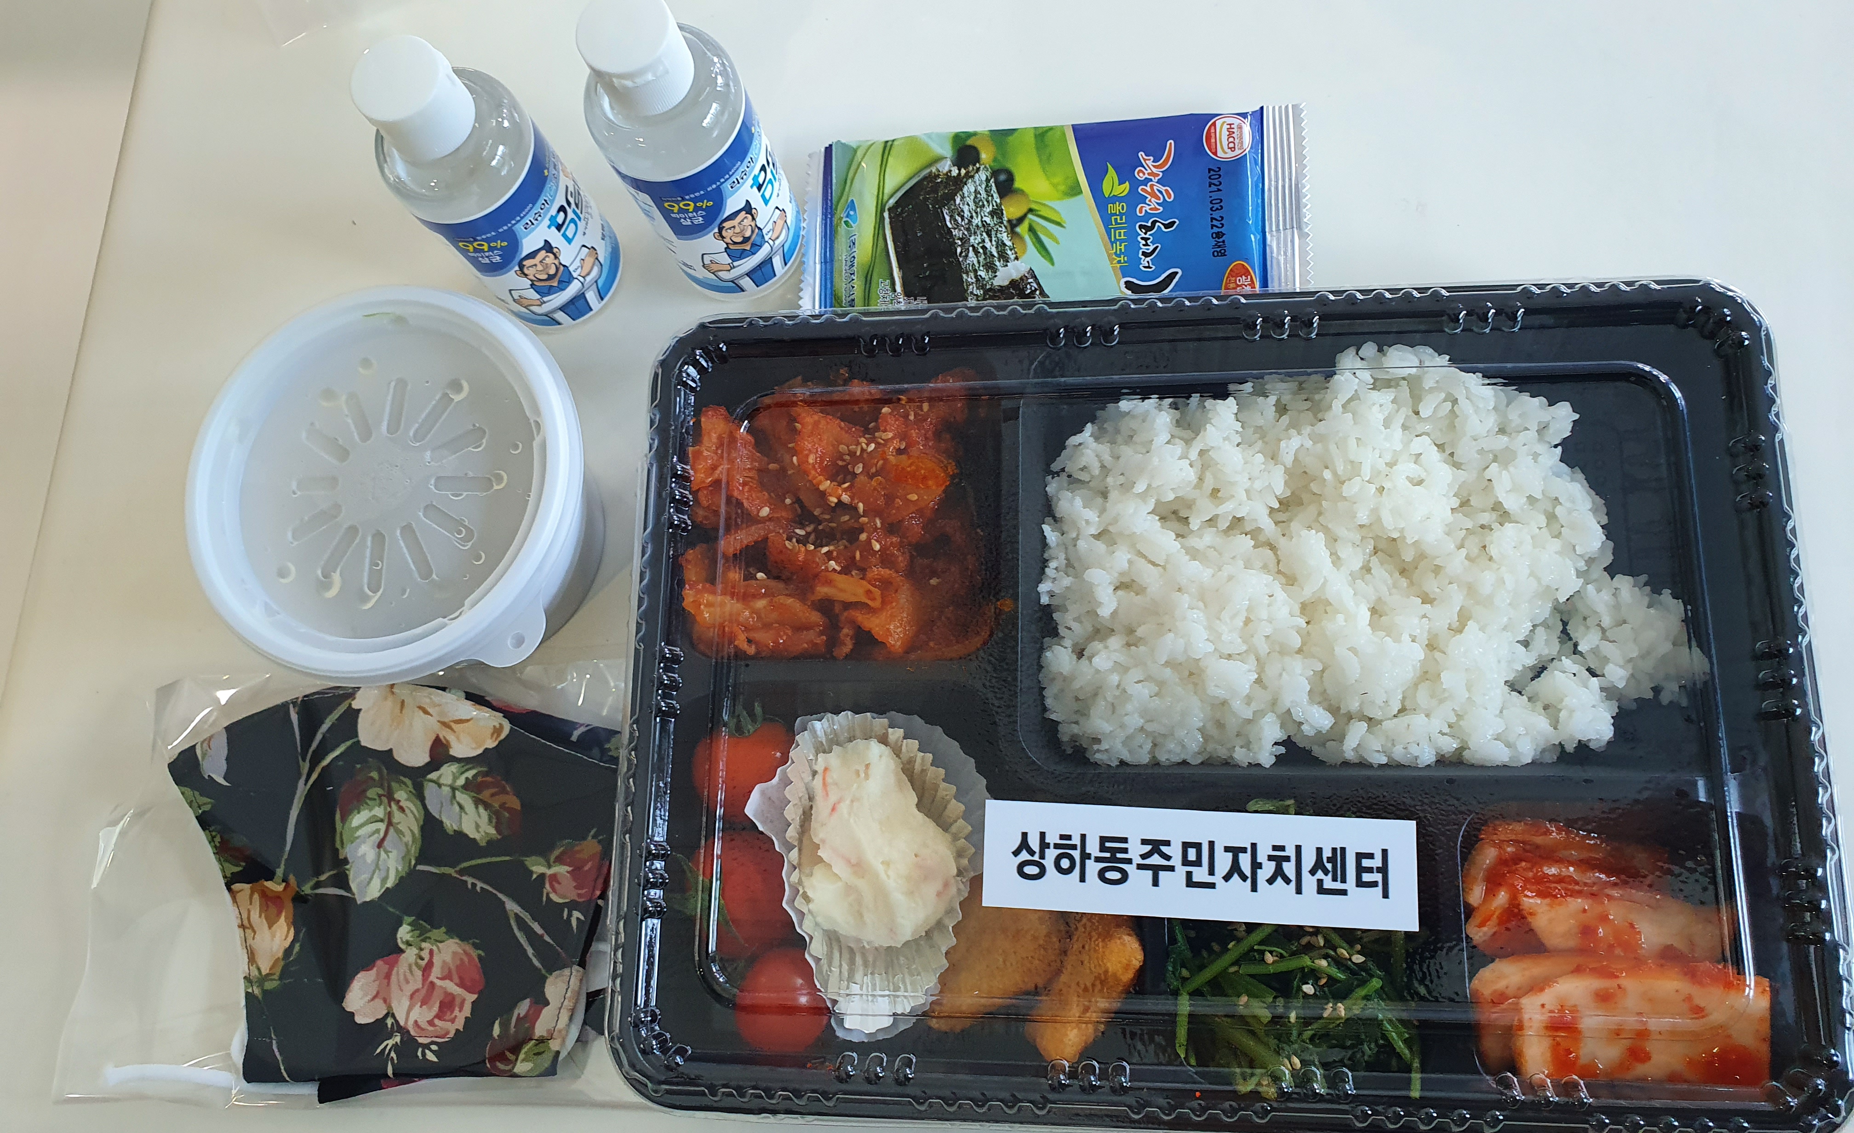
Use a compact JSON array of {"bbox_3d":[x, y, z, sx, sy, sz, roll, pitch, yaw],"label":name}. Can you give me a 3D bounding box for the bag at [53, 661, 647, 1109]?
[{"bbox_3d":[-0.158,0.088,0.387,0.175,0.020,0.123,-1,78,7],"label":"bag"}]

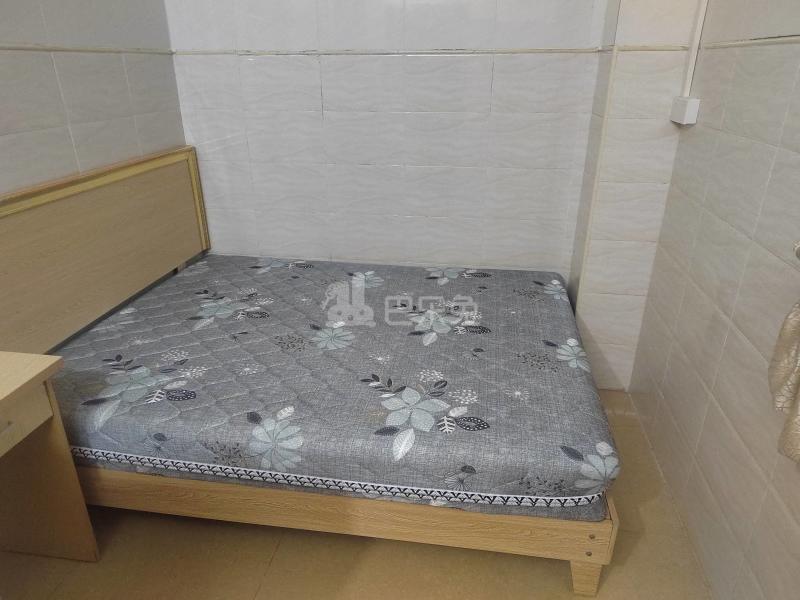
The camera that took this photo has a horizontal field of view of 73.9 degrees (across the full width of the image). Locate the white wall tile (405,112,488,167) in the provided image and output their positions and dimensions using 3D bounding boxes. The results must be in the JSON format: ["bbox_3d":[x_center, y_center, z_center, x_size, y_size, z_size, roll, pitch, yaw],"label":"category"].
[{"bbox_3d":[0.221,-0.759,2.528,0.400,0.249,0.010,3,24,8],"label":"white wall tile"}]

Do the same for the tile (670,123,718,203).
[{"bbox_3d":[1.076,-0.510,1.944,0.010,0.249,0.385,3,24,8],"label":"tile"}]

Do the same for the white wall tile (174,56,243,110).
[{"bbox_3d":[-0.940,-1.068,2.628,0.336,0.249,0.012,4,24,8],"label":"white wall tile"}]

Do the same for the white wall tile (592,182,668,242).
[{"bbox_3d":[0.963,-0.369,2.244,0.282,0.249,0.010,3,24,8],"label":"white wall tile"}]

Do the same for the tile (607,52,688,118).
[{"bbox_3d":[0.971,-0.835,2.075,0.286,0.249,0.012,4,24,8],"label":"tile"}]

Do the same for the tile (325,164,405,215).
[{"bbox_3d":[-0.174,-0.562,2.733,0.405,0.256,0.010,3,24,8],"label":"tile"}]

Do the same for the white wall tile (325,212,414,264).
[{"bbox_3d":[-0.174,-0.328,2.835,0.405,0.256,0.010,3,24,8],"label":"white wall tile"}]

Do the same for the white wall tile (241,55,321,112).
[{"bbox_3d":[-0.570,-1.035,2.546,0.400,0.249,0.010,3,24,8],"label":"white wall tile"}]

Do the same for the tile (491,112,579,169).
[{"bbox_3d":[0.616,-0.735,2.469,0.400,0.249,0.010,3,24,8],"label":"tile"}]

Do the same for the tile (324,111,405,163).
[{"bbox_3d":[-0.175,-0.797,2.630,0.405,0.256,0.010,3,24,8],"label":"tile"}]

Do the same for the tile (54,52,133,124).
[{"bbox_3d":[-1.201,-0.839,2.097,0.010,0.249,0.397,4,24,9],"label":"tile"}]

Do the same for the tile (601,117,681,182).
[{"bbox_3d":[0.972,-0.605,2.175,0.286,0.249,0.012,4,24,8],"label":"tile"}]

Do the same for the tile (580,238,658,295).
[{"bbox_3d":[0.974,-0.144,2.376,0.286,0.249,0.012,4,24,8],"label":"tile"}]

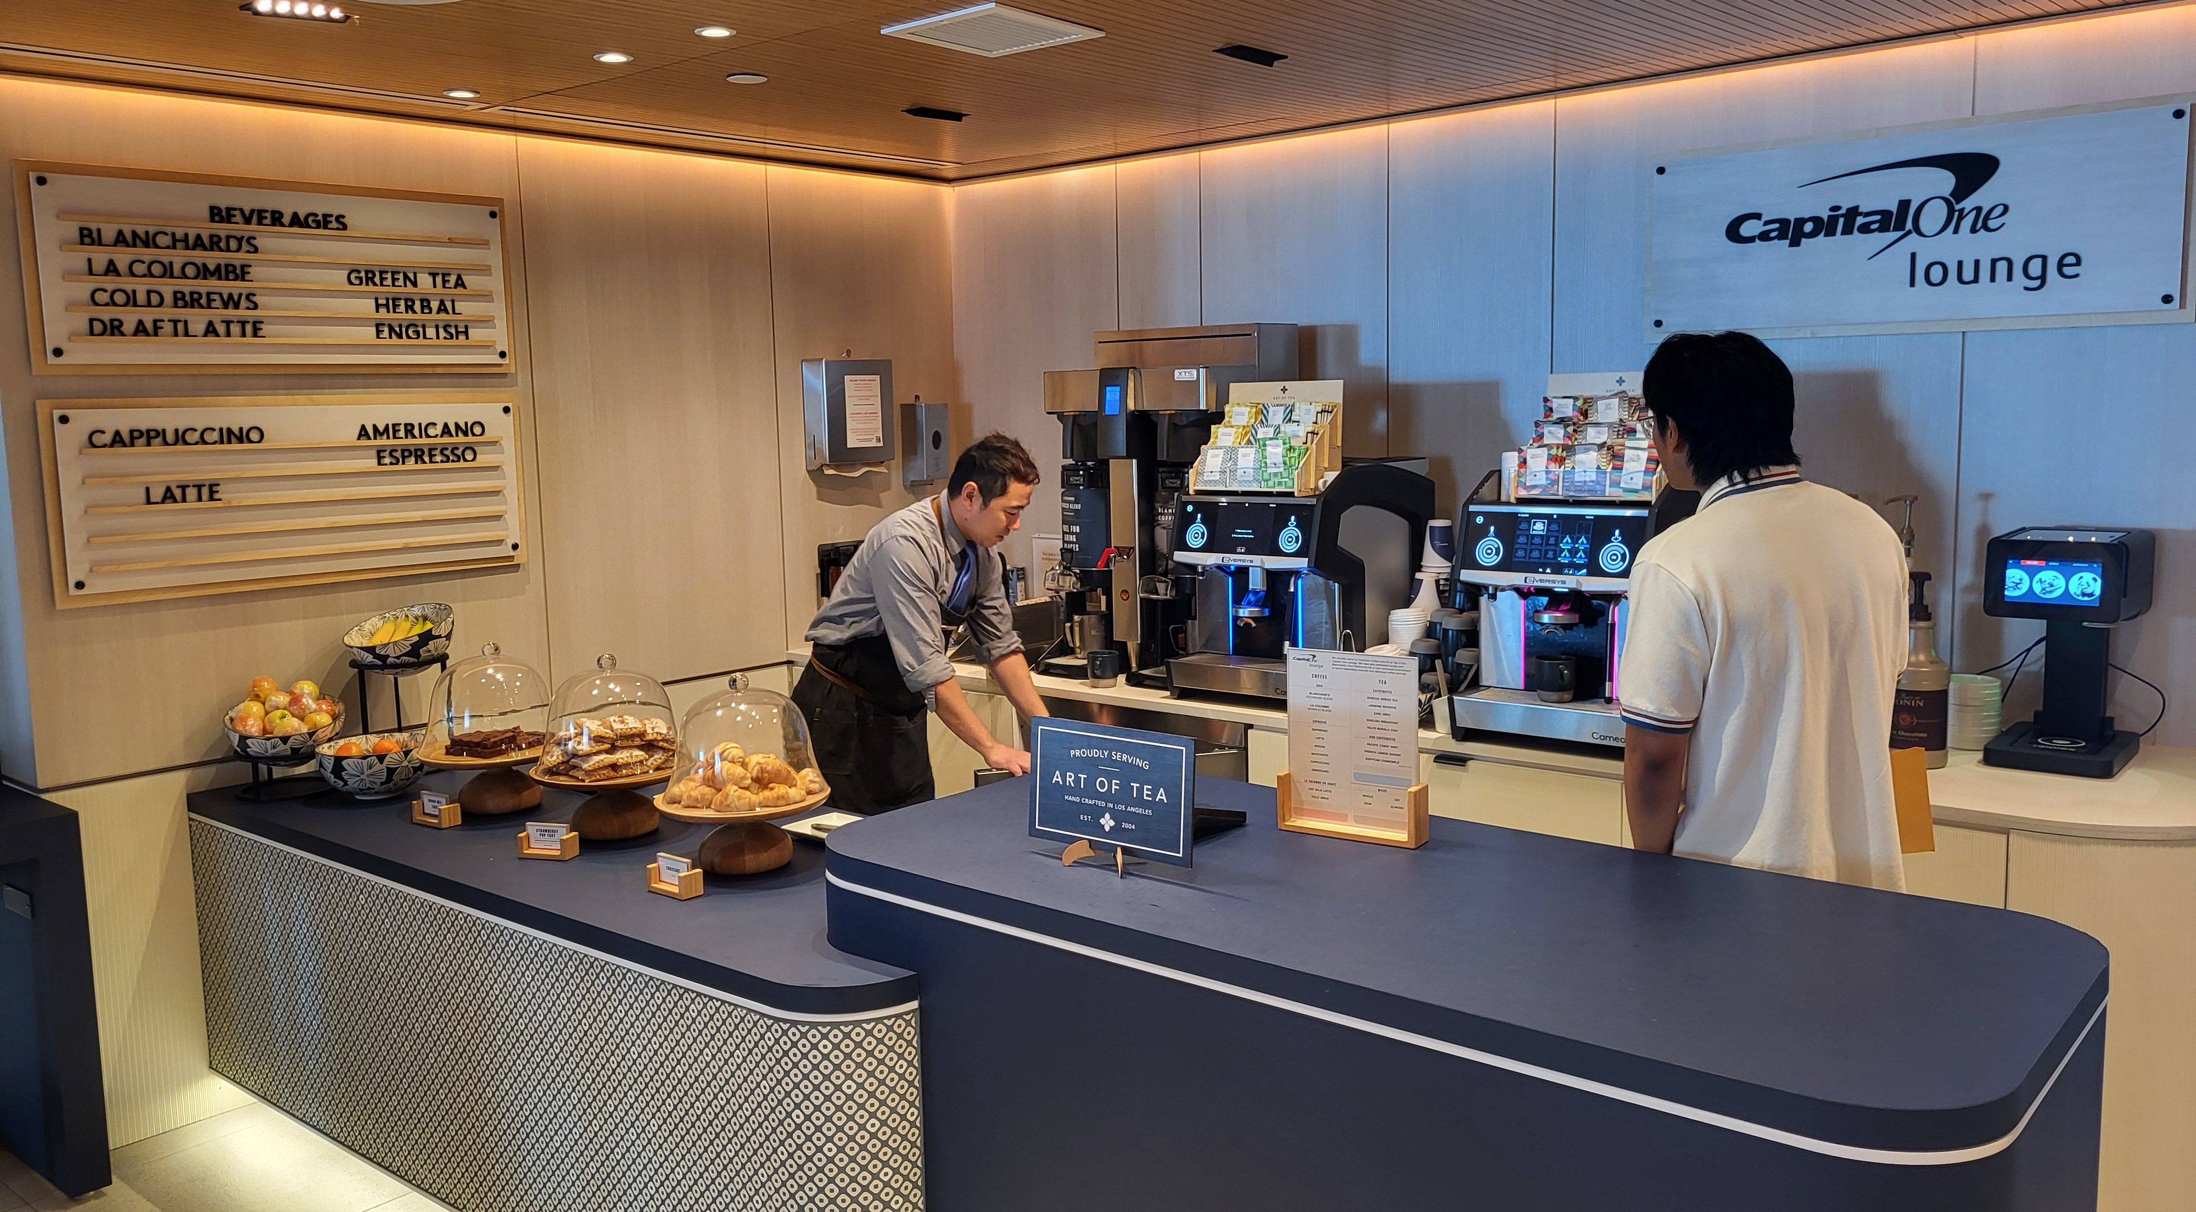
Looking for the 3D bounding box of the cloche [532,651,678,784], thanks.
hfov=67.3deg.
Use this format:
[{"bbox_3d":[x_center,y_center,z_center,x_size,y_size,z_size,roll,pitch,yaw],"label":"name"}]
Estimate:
[{"bbox_3d":[-0.946,0.206,3.202,0.272,0.227,0.272,4,9,39],"label":"cloche"}]

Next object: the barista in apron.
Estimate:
[{"bbox_3d":[-0.396,0.377,3.941,0.680,1.570,0.500,3,8,32],"label":"barista in apron"}]

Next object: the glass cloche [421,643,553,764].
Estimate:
[{"bbox_3d":[-1.311,0.197,3.599,0.315,0.235,0.315,5,9,40],"label":"glass cloche"}]

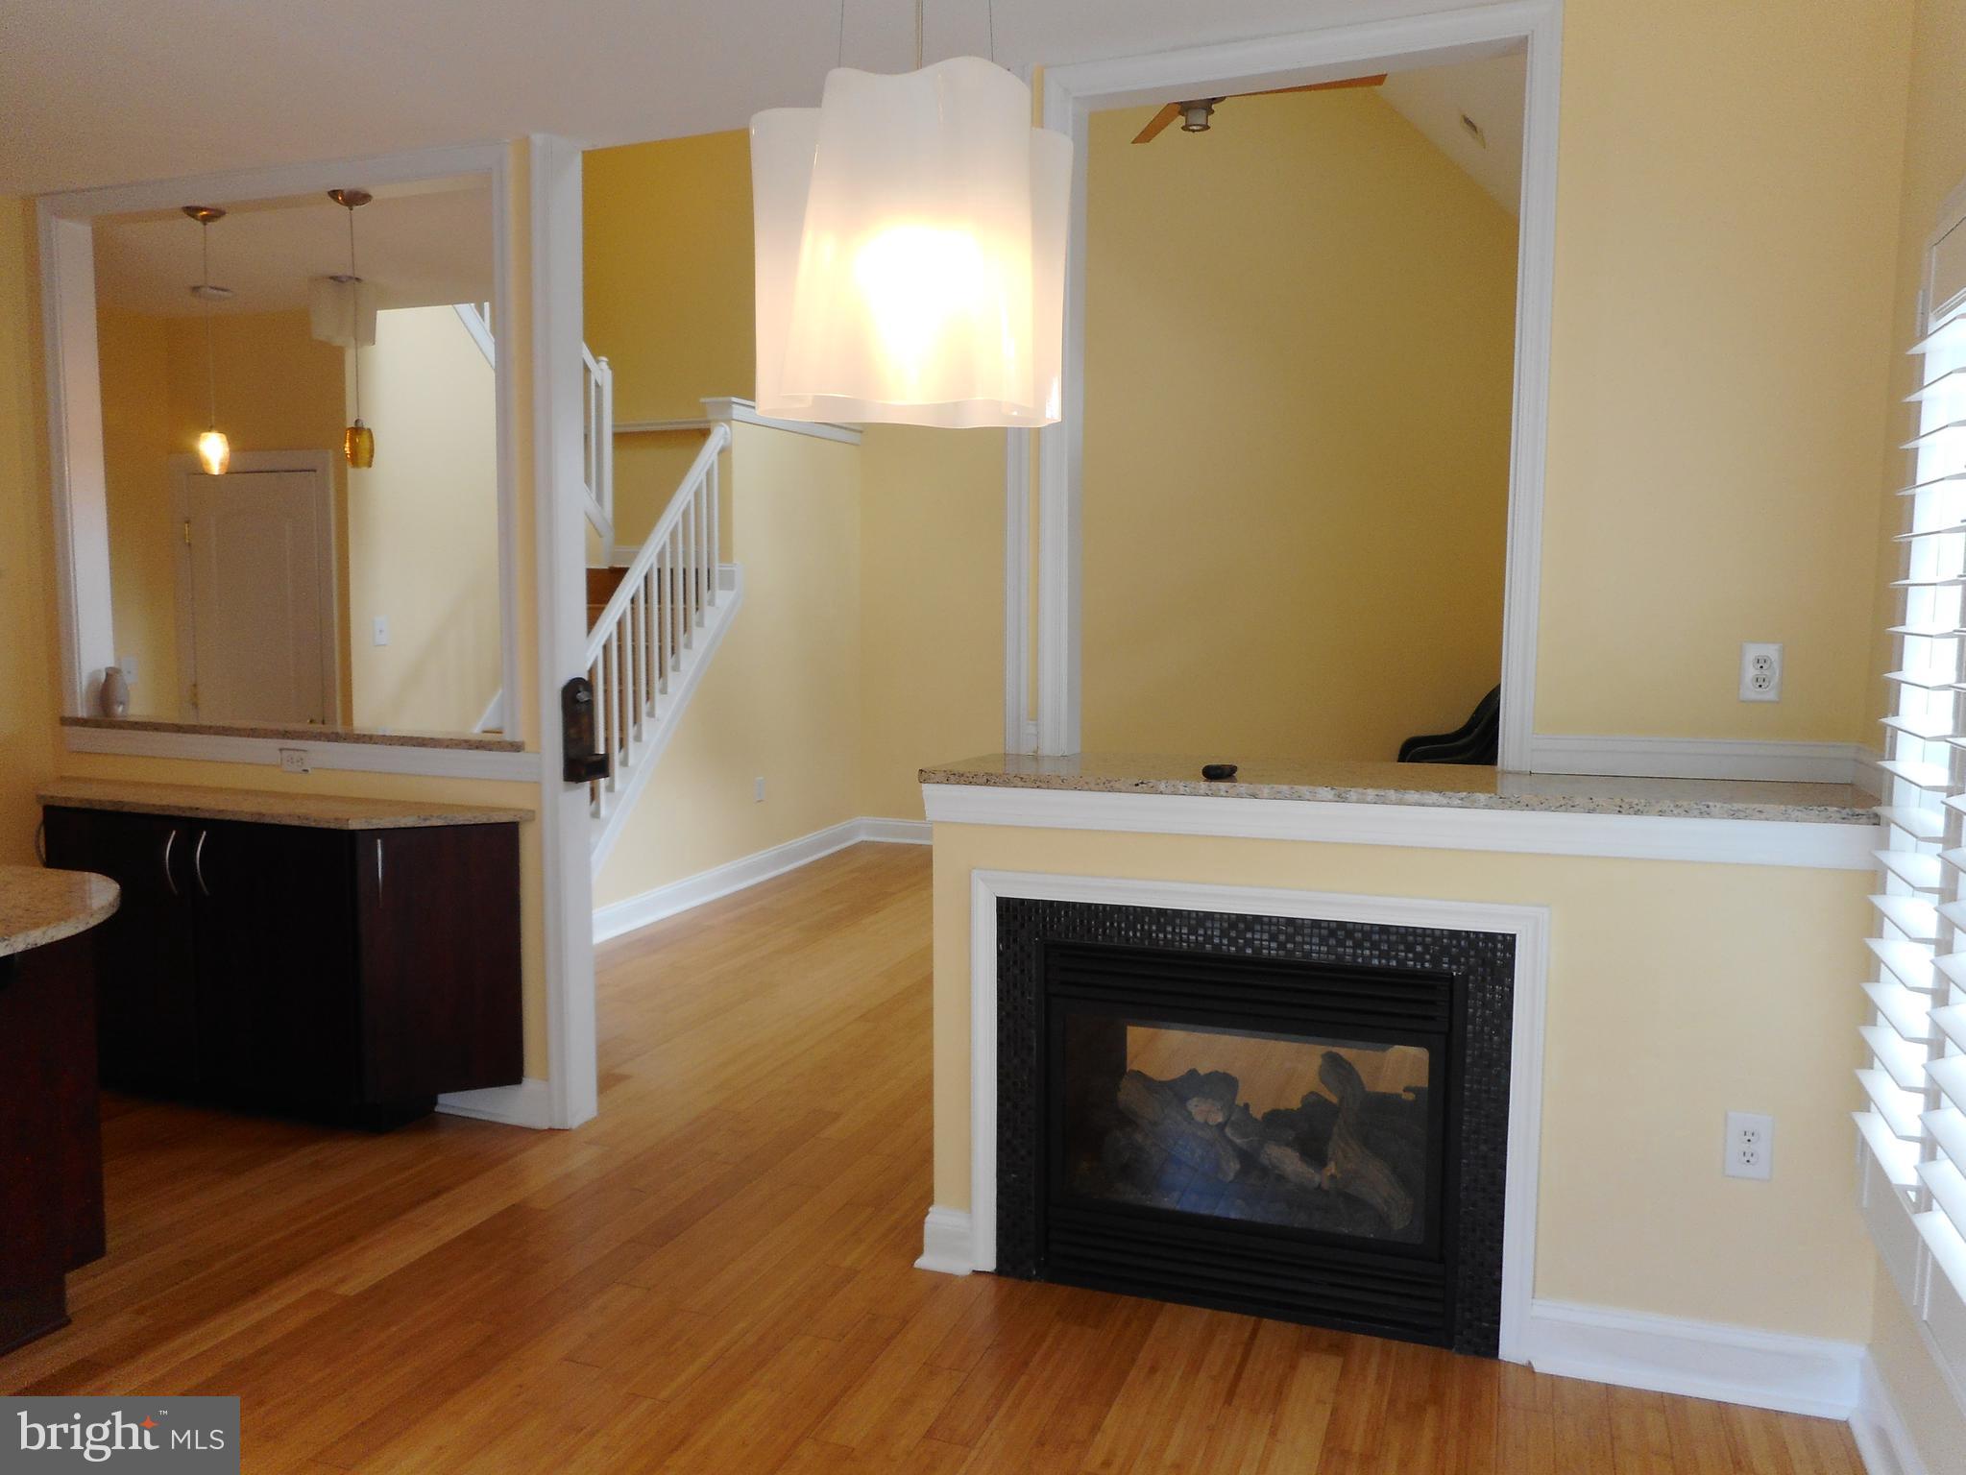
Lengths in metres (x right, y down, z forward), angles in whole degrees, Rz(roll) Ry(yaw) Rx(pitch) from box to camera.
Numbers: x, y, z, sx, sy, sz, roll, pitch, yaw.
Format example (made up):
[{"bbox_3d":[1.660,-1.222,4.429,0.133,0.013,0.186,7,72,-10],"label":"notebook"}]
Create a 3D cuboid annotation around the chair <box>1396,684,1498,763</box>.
[{"bbox_3d":[2.595,0.289,6.980,0.850,1.120,0.800,-1,5,-12],"label":"chair"}]

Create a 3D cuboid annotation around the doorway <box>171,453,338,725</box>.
[{"bbox_3d":[-3.174,-0.171,6.271,0.940,2.145,0.110,2,5,21],"label":"doorway"}]

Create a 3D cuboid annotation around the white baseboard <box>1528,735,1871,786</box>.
[{"bbox_3d":[1.429,0.044,2.887,0.589,0.081,0.018,2,5,21],"label":"white baseboard"}]

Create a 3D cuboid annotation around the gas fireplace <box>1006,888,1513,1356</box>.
[{"bbox_3d":[0.590,0.765,3.099,1.042,0.839,0.420,2,5,21],"label":"gas fireplace"}]

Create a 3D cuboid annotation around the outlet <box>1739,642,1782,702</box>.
[{"bbox_3d":[1.551,-0.129,2.831,0.072,0.117,0.010,2,5,21],"label":"outlet"}]

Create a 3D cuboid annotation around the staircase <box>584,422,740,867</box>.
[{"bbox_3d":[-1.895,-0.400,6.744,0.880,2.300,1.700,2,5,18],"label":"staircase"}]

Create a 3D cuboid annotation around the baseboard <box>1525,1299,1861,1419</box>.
[{"bbox_3d":[1.323,1.162,2.657,0.555,0.134,0.022,2,5,18],"label":"baseboard"}]

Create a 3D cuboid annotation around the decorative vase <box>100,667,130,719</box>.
[{"bbox_3d":[-2.740,-0.137,4.480,0.085,0.165,0.085,2,5,18],"label":"decorative vase"}]

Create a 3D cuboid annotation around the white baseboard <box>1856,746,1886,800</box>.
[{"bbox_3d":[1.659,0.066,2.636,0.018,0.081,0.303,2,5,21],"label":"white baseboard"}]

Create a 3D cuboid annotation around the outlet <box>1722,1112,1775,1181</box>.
[{"bbox_3d":[1.405,0.749,2.609,0.074,0.120,0.010,2,5,18],"label":"outlet"}]

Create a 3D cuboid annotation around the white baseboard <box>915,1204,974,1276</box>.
[{"bbox_3d":[-0.078,1.109,3.126,0.125,0.134,0.024,2,5,18],"label":"white baseboard"}]

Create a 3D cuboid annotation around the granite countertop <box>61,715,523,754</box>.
[{"bbox_3d":[-2.036,-0.016,4.253,1.710,0.031,0.210,2,5,18],"label":"granite countertop"}]

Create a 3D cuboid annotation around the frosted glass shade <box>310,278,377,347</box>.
[{"bbox_3d":[-2.423,-1.605,5.374,0.244,0.236,0.244,2,5,21],"label":"frosted glass shade"}]

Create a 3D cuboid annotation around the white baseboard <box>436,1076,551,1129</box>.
[{"bbox_3d":[-1.406,1.027,4.042,0.398,0.140,0.018,2,5,21],"label":"white baseboard"}]

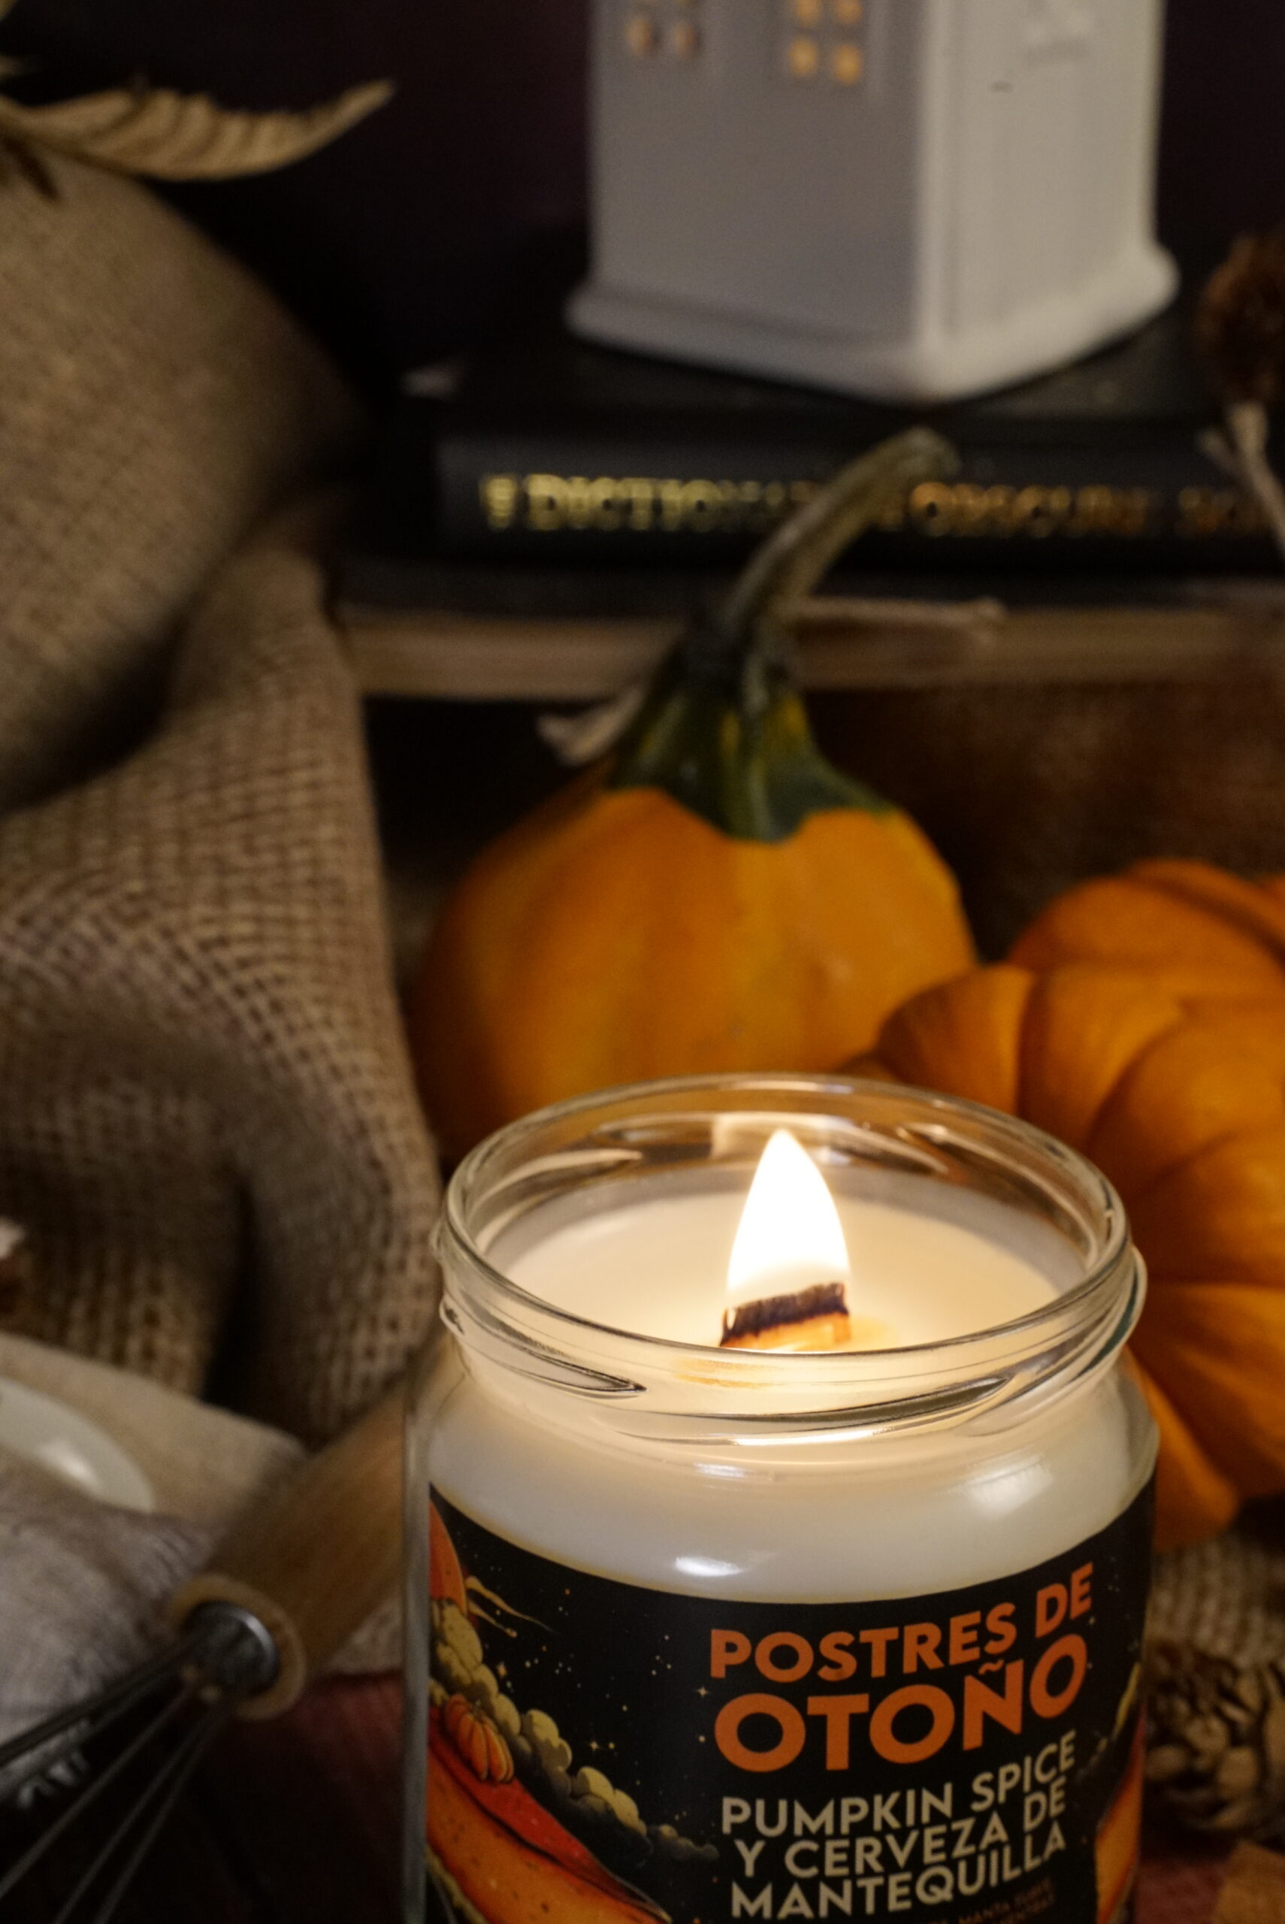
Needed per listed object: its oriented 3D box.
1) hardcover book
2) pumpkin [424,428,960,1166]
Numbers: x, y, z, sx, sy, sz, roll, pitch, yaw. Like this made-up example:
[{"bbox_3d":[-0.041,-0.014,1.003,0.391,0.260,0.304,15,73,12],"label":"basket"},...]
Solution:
[{"bbox_3d":[0.082,-0.093,0.663,0.215,0.021,0.147,2,22,4],"label":"hardcover book"},{"bbox_3d":[0.007,-0.012,0.558,0.081,0.122,0.081,0,22,0],"label":"pumpkin"}]

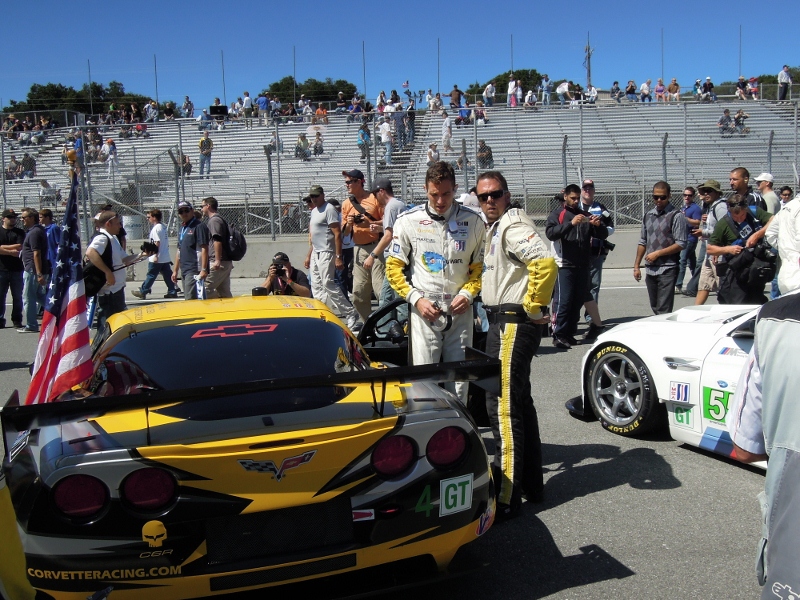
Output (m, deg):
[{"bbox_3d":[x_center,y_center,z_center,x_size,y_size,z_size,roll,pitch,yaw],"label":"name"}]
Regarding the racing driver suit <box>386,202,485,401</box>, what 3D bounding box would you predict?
[{"bbox_3d":[0.200,0.238,4.331,0.520,1.500,0.340,-2,6,-4],"label":"racing driver suit"}]

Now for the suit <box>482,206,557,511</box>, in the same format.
[{"bbox_3d":[0.604,0.315,4.141,0.370,1.540,0.500,-4,7,-22],"label":"suit"}]

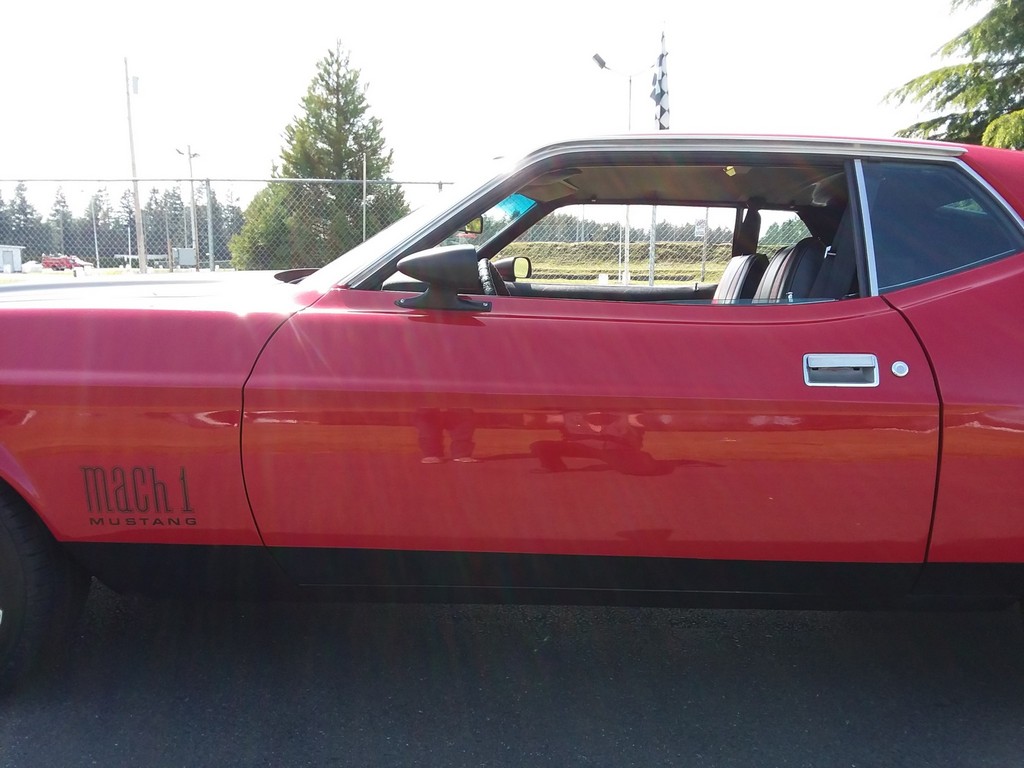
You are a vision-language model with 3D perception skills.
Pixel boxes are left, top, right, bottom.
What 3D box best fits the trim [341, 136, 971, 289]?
[{"bbox_3d":[0.332,-0.379,1.755,1.388,0.332,0.190,0,9,2],"label":"trim"}]

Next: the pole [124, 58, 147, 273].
[{"bbox_3d":[-17.271,-9.856,36.920,0.750,9.962,0.400,0,9,0],"label":"pole"}]

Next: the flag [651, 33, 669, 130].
[{"bbox_3d":[1.613,-3.242,8.703,0.220,1.140,0.170,0,9,0],"label":"flag"}]

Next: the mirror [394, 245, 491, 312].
[{"bbox_3d":[-0.135,-0.205,1.555,0.184,0.129,0.125,0,9,2],"label":"mirror"}]

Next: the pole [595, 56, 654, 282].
[{"bbox_3d":[3.466,-6.092,23.339,2.100,6.725,0.350,0,9,0],"label":"pole"}]

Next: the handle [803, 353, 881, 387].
[{"bbox_3d":[0.628,-0.026,1.528,0.143,0.060,0.035,0,9,2],"label":"handle"}]

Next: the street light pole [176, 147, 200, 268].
[{"bbox_3d":[-16.938,-9.087,42.101,1.200,6.839,0.350,0,9,0],"label":"street light pole"}]

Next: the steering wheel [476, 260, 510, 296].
[{"bbox_3d":[0.000,-0.147,2.106,0.100,0.385,0.385,-20,8,5],"label":"steering wheel"}]

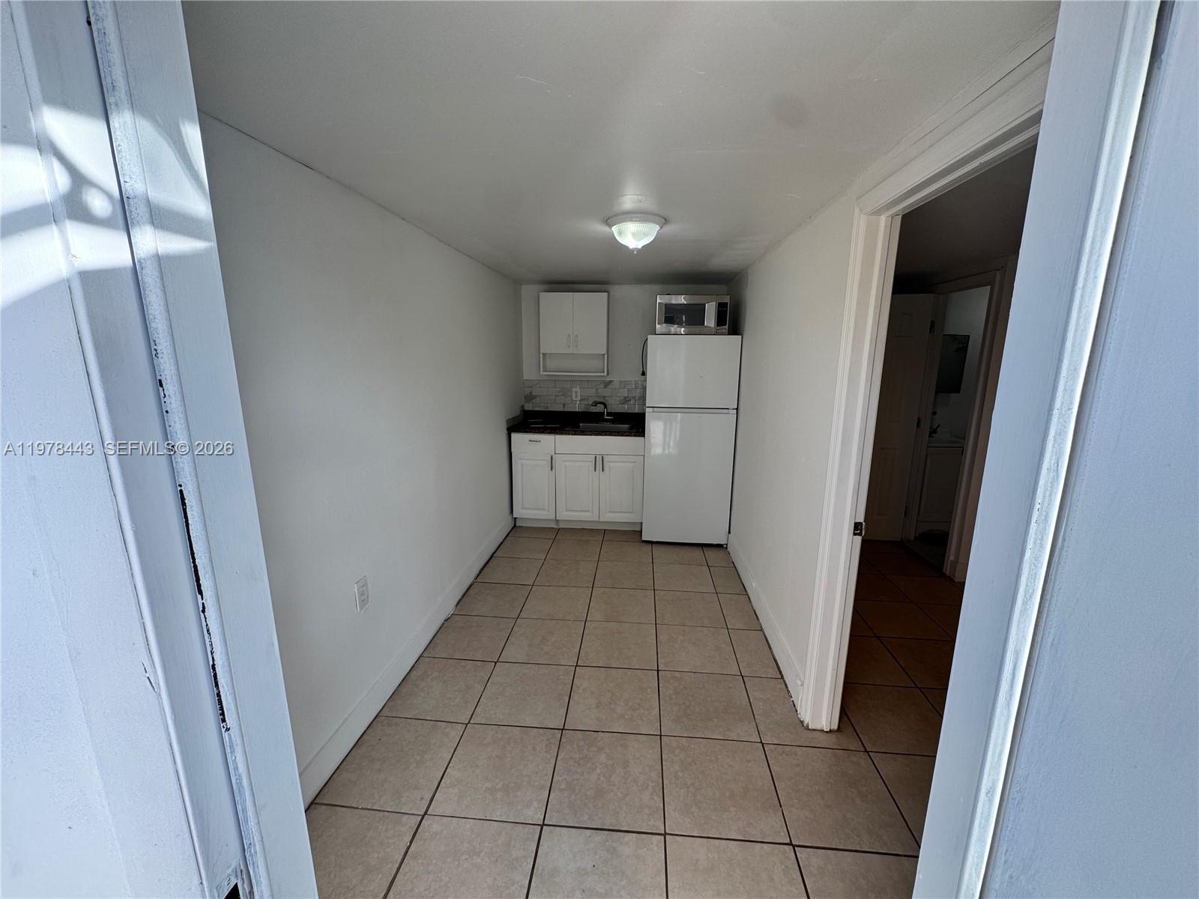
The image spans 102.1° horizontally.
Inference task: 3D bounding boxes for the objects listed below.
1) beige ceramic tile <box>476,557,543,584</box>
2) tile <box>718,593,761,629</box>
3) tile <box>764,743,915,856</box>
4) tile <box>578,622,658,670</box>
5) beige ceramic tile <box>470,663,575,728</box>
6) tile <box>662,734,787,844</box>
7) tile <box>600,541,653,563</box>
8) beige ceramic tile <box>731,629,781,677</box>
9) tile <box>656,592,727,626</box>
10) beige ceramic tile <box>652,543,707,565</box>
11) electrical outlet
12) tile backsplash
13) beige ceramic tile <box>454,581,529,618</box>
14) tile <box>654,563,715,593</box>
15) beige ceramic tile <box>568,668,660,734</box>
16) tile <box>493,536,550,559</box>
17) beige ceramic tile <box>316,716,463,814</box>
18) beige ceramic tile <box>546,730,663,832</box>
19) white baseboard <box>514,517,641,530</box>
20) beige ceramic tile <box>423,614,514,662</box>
[{"bbox_3d":[-0.650,0.895,3.566,0.413,0.010,0.413,1,12,5],"label":"beige ceramic tile"},{"bbox_3d":[0.857,0.999,2.994,0.188,0.010,0.409,1,12,5],"label":"tile"},{"bbox_3d":[0.853,1.259,1.767,0.407,0.012,0.407,1,12,5],"label":"tile"},{"bbox_3d":[0.106,1.072,2.650,0.407,0.010,0.409,1,12,5],"label":"tile"},{"bbox_3d":[-0.342,1.150,2.280,0.407,0.010,0.409,1,12,5],"label":"beige ceramic tile"},{"bbox_3d":[0.451,1.266,1.828,0.413,0.010,0.413,1,12,5],"label":"tile"},{"bbox_3d":[0.217,0.808,3.844,0.407,0.012,0.407,1,12,5],"label":"tile"},{"bbox_3d":[0.820,1.083,2.588,0.188,0.010,0.409,1,12,5],"label":"beige ceramic tile"},{"bbox_3d":[0.562,1.003,3.049,0.413,0.010,0.413,1,12,5],"label":"tile"},{"bbox_3d":[0.629,0.824,3.834,0.407,0.010,0.409,1,12,5],"label":"beige ceramic tile"},{"bbox_3d":[-0.995,0.609,2.048,0.012,0.121,0.076,1,12,5],"label":"electrical outlet"},{"bbox_3d":[-0.147,-0.516,4.648,1.187,0.301,0.012,1,12,5],"label":"tile backsplash"},{"bbox_3d":[-0.678,0.968,3.114,0.407,0.012,0.407,1,12,5],"label":"beige ceramic tile"},{"bbox_3d":[0.599,0.915,3.456,0.413,0.010,0.413,1,12,5],"label":"tile"},{"bbox_3d":[0.069,1.157,2.244,0.407,0.010,0.409,1,12,5],"label":"beige ceramic tile"},{"bbox_3d":[-0.604,0.794,3.916,0.407,0.012,0.407,1,12,5],"label":"tile"},{"bbox_3d":[-0.790,1.228,1.909,0.407,0.010,0.409,1,12,5],"label":"beige ceramic tile"},{"bbox_3d":[0.032,1.242,1.837,0.407,0.010,0.409,1,12,5],"label":"beige ceramic tile"},{"bbox_3d":[-0.189,0.654,4.289,1.105,0.100,0.016,1,12,5],"label":"white baseboard"},{"bbox_3d":[-0.716,1.058,2.723,0.407,0.010,0.409,1,12,5],"label":"beige ceramic tile"}]

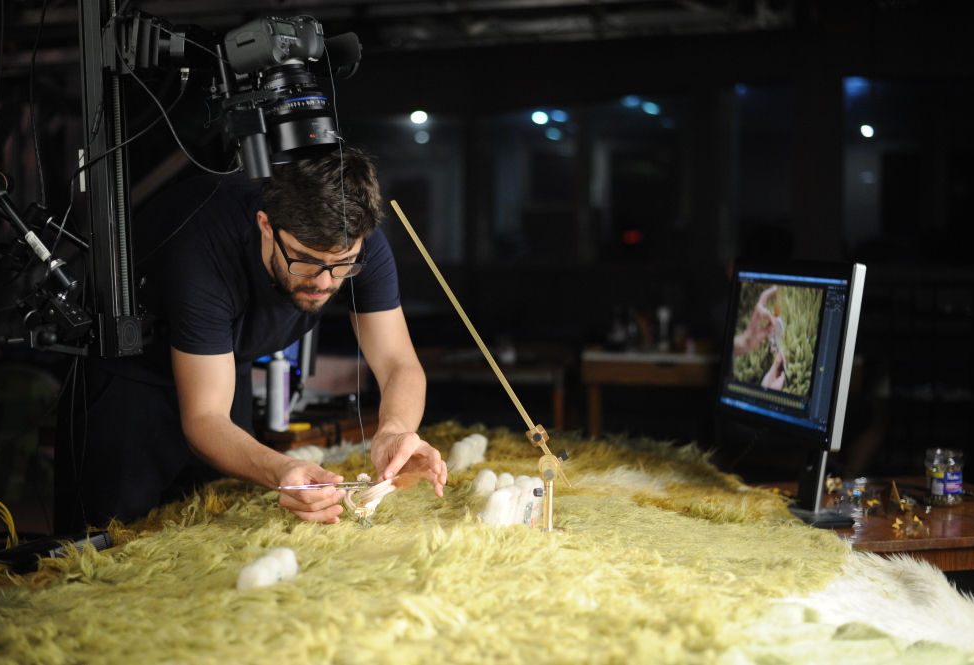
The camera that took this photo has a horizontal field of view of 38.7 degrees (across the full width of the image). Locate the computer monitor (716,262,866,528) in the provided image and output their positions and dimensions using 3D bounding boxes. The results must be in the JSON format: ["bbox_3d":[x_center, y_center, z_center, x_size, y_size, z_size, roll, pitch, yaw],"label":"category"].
[{"bbox_3d":[0.615,0.117,2.865,0.197,0.534,0.510,-2,5,-15],"label":"computer monitor"}]

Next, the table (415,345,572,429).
[{"bbox_3d":[-0.021,0.491,5.955,0.800,0.760,0.950,0,5,8],"label":"table"}]

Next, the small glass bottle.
[{"bbox_3d":[0.989,0.311,2.997,0.082,0.115,0.082,-2,5,-12],"label":"small glass bottle"}]

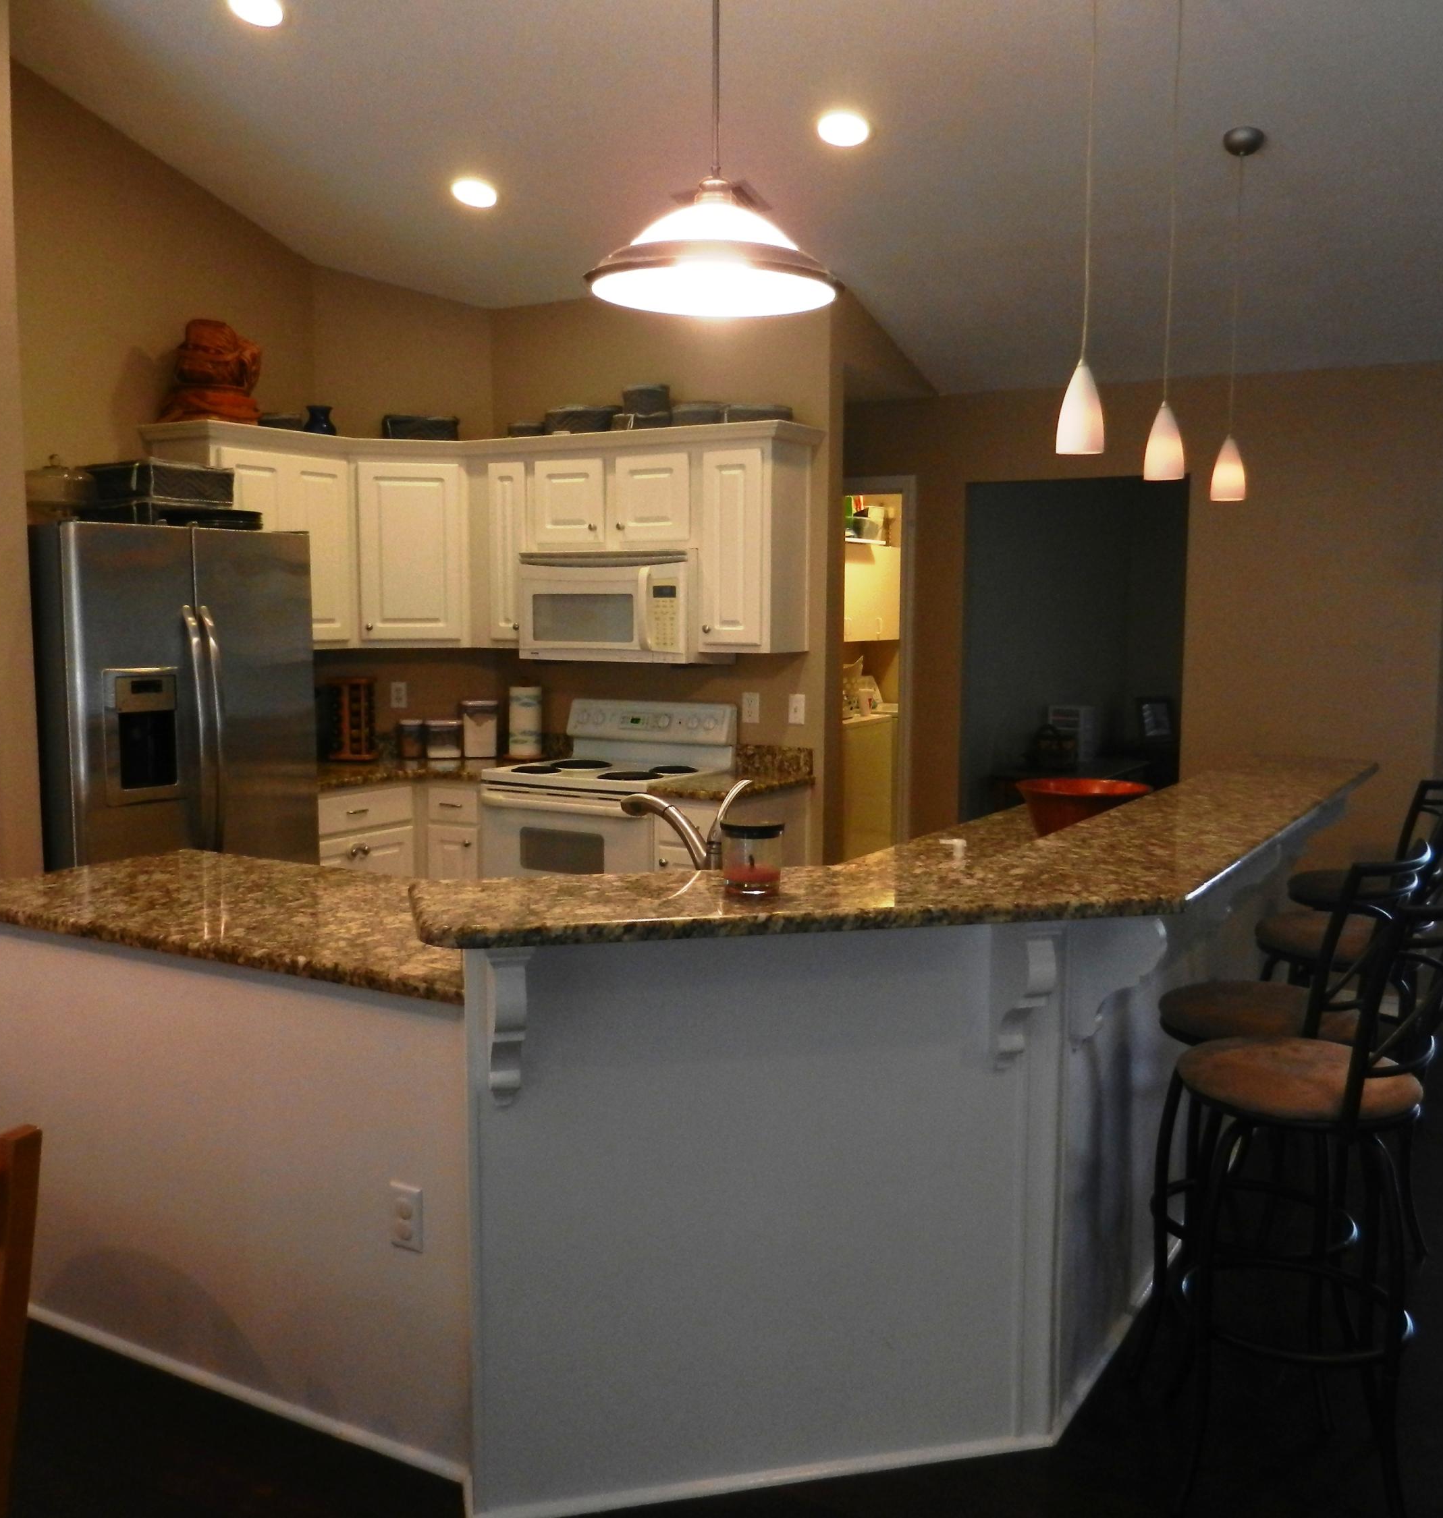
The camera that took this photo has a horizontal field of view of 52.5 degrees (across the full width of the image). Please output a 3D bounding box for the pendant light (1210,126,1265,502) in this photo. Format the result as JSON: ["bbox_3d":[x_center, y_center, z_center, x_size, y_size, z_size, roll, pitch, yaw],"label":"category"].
[{"bbox_3d":[1.479,-1.262,4.198,0.125,1.030,0.125,4,7,30],"label":"pendant light"}]

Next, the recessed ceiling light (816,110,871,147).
[{"bbox_3d":[0.367,-1.889,4.382,0.170,0.030,0.170,8,-8,1],"label":"recessed ceiling light"}]

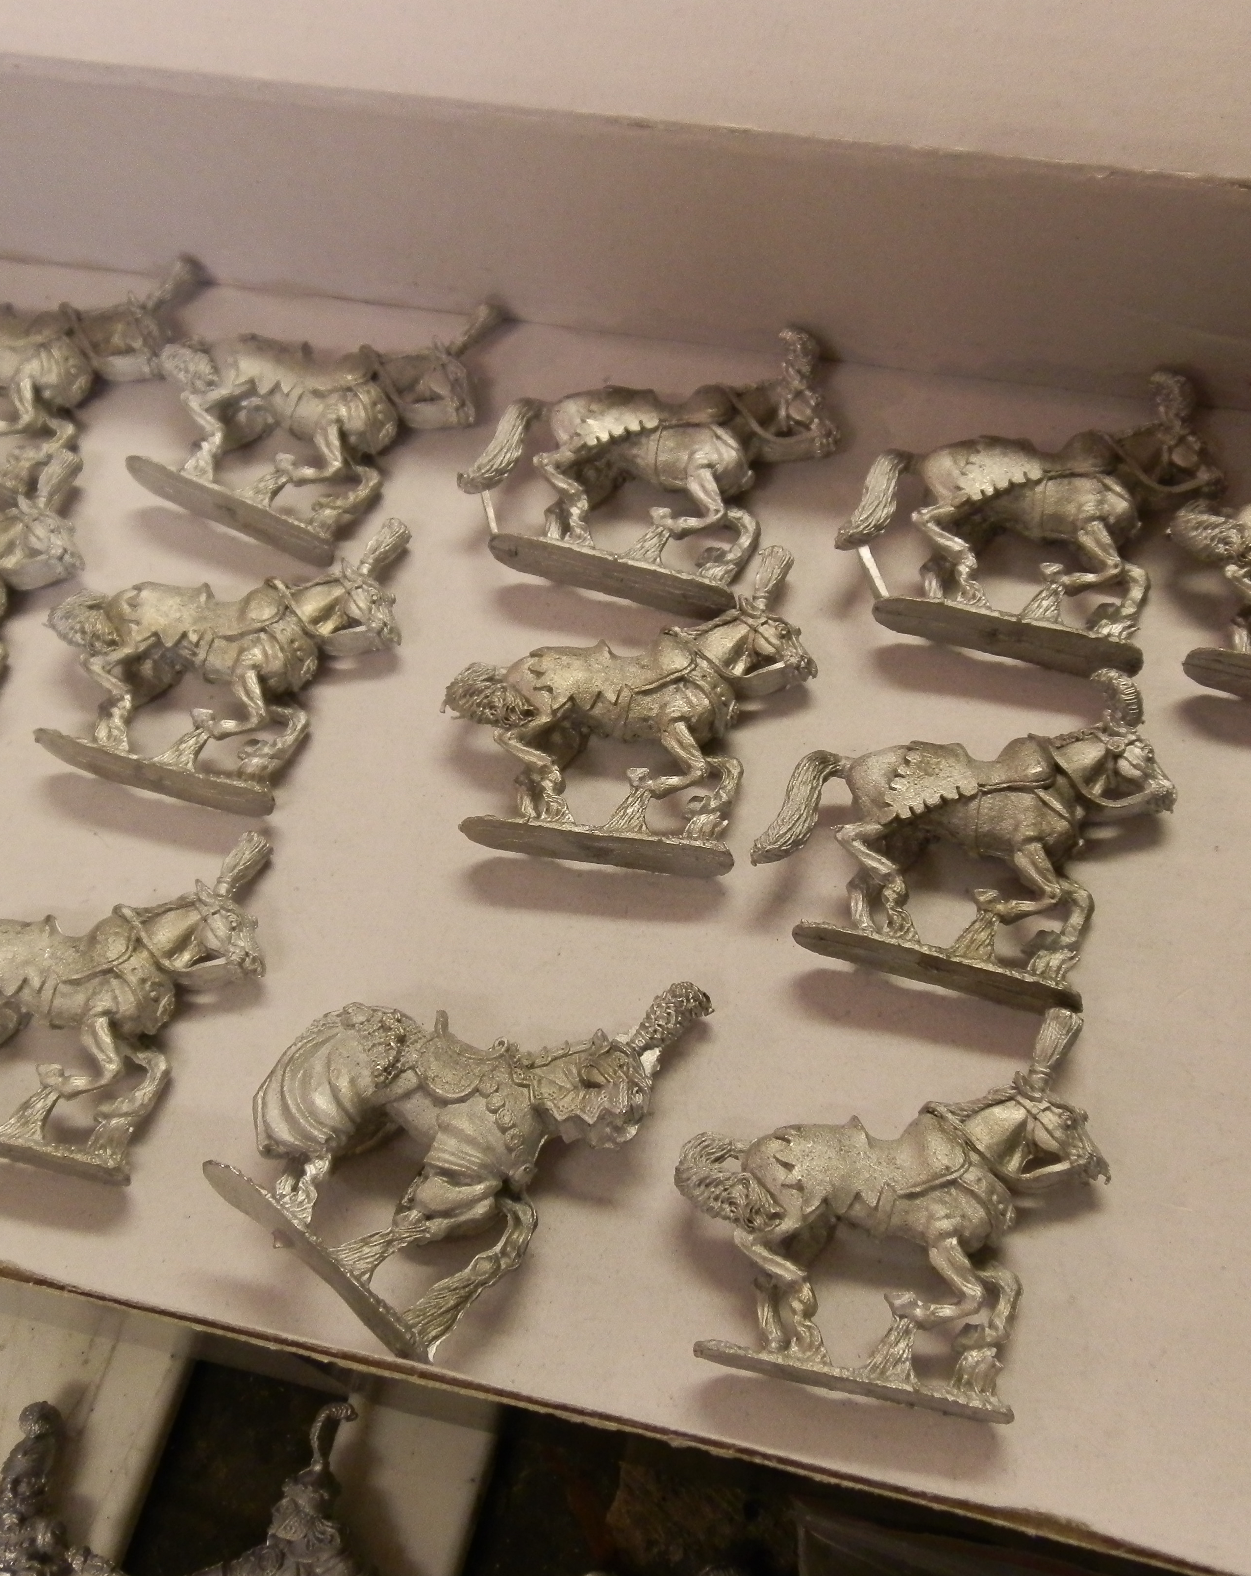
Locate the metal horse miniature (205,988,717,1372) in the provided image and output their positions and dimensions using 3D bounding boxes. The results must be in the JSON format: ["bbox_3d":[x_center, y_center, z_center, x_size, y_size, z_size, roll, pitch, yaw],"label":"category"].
[{"bbox_3d":[-0.019,0.036,0.206,0.038,0.016,0.055,34,66,18],"label":"metal horse miniature"}]

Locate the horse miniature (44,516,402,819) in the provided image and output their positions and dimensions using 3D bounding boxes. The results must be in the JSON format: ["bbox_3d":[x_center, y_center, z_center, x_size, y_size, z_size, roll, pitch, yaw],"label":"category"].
[{"bbox_3d":[-0.056,-0.021,0.235,0.049,0.013,0.048,15,69,11],"label":"horse miniature"}]

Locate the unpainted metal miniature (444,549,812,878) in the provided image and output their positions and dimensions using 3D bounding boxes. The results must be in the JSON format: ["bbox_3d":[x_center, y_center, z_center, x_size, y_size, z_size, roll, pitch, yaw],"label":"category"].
[{"bbox_3d":[0.000,-0.013,0.225,0.049,0.013,0.048,7,67,8],"label":"unpainted metal miniature"}]

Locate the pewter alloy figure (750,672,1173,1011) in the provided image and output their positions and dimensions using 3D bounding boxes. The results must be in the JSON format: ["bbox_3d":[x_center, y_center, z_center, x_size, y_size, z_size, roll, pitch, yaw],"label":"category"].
[{"bbox_3d":[0.043,0.002,0.214,0.049,0.013,0.047,13,69,11],"label":"pewter alloy figure"}]

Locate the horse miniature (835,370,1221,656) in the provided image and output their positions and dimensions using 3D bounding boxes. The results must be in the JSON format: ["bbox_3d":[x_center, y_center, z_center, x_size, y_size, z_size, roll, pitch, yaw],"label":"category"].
[{"bbox_3d":[0.055,-0.039,0.231,0.049,0.013,0.047,12,69,11],"label":"horse miniature"}]

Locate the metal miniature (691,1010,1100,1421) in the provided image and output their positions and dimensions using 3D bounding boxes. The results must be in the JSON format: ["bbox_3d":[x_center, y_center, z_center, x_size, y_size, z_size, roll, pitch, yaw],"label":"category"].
[{"bbox_3d":[0.030,0.045,0.195,0.049,0.013,0.048,9,68,10],"label":"metal miniature"}]

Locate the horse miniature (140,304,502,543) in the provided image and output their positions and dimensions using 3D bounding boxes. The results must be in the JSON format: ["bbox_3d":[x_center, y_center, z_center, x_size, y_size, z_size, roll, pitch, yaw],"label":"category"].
[{"bbox_3d":[-0.046,-0.058,0.250,0.049,0.013,0.048,24,72,15],"label":"horse miniature"}]

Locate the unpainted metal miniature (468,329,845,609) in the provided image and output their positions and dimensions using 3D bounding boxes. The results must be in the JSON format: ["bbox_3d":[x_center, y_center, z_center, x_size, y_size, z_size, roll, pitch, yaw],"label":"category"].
[{"bbox_3d":[0.004,-0.049,0.240,0.049,0.013,0.047,15,69,12],"label":"unpainted metal miniature"}]

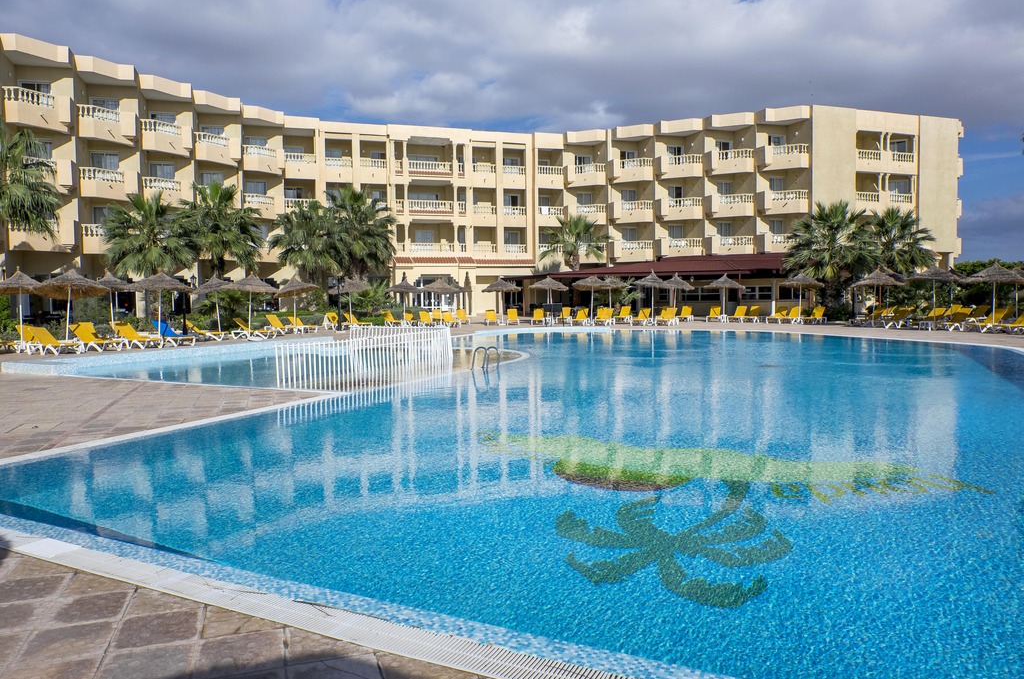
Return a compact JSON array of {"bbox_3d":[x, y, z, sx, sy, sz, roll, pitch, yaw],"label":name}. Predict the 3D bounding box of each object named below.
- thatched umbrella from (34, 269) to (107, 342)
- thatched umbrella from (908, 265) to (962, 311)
[{"bbox_3d":[-15.678,-1.151,24.216,2.500,2.650,2.500,-1,4,0],"label":"thatched umbrella"},{"bbox_3d":[16.906,-1.642,27.318,2.130,2.590,2.130,-1,4,0],"label":"thatched umbrella"}]

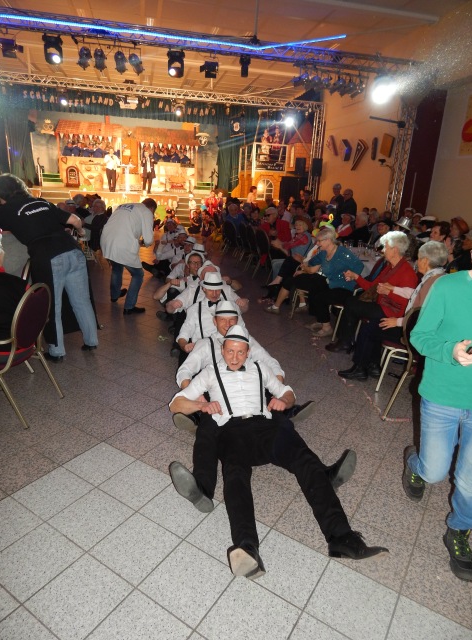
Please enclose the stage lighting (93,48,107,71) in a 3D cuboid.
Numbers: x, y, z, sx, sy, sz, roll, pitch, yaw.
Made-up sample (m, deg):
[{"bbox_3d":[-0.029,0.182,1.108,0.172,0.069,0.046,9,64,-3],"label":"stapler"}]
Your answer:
[{"bbox_3d":[-2.713,-5.177,8.450,0.230,0.380,0.230,3,63,0],"label":"stage lighting"}]

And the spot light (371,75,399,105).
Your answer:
[{"bbox_3d":[3.791,-5.897,10.854,0.450,0.580,0.420,2,18,-3],"label":"spot light"}]

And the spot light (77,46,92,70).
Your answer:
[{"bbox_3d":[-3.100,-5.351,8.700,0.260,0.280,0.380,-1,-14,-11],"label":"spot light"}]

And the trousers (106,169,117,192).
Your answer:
[{"bbox_3d":[-5.490,-6.152,18.750,0.420,0.970,0.260,-3,19,-17],"label":"trousers"}]

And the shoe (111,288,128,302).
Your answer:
[{"bbox_3d":[-1.619,-0.338,6.017,0.105,0.115,0.285,10,19,21],"label":"shoe"}]

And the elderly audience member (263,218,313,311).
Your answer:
[{"bbox_3d":[0.740,-0.863,6.100,0.750,1.200,0.520,-5,19,-21],"label":"elderly audience member"}]

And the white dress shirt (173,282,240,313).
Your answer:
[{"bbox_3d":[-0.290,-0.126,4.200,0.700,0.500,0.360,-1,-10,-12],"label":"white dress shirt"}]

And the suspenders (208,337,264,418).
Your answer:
[{"bbox_3d":[0.041,0.465,2.899,0.310,0.190,0.500,-12,45,-1],"label":"suspenders"}]

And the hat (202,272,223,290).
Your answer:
[{"bbox_3d":[-0.211,-0.353,3.900,0.240,0.125,0.275,1,18,-6],"label":"hat"}]

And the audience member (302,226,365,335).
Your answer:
[{"bbox_3d":[1.165,-0.443,4.986,0.690,1.190,0.490,-5,19,-24],"label":"audience member"}]

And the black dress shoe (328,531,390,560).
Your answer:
[{"bbox_3d":[0.578,1.036,2.009,0.285,0.115,0.105,2,18,-4],"label":"black dress shoe"}]

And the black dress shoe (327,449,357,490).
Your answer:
[{"bbox_3d":[0.583,0.808,2.376,0.105,0.295,0.115,13,19,-28],"label":"black dress shoe"}]

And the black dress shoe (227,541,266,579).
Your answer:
[{"bbox_3d":[0.052,0.959,1.740,0.110,0.290,0.115,-11,46,15],"label":"black dress shoe"}]

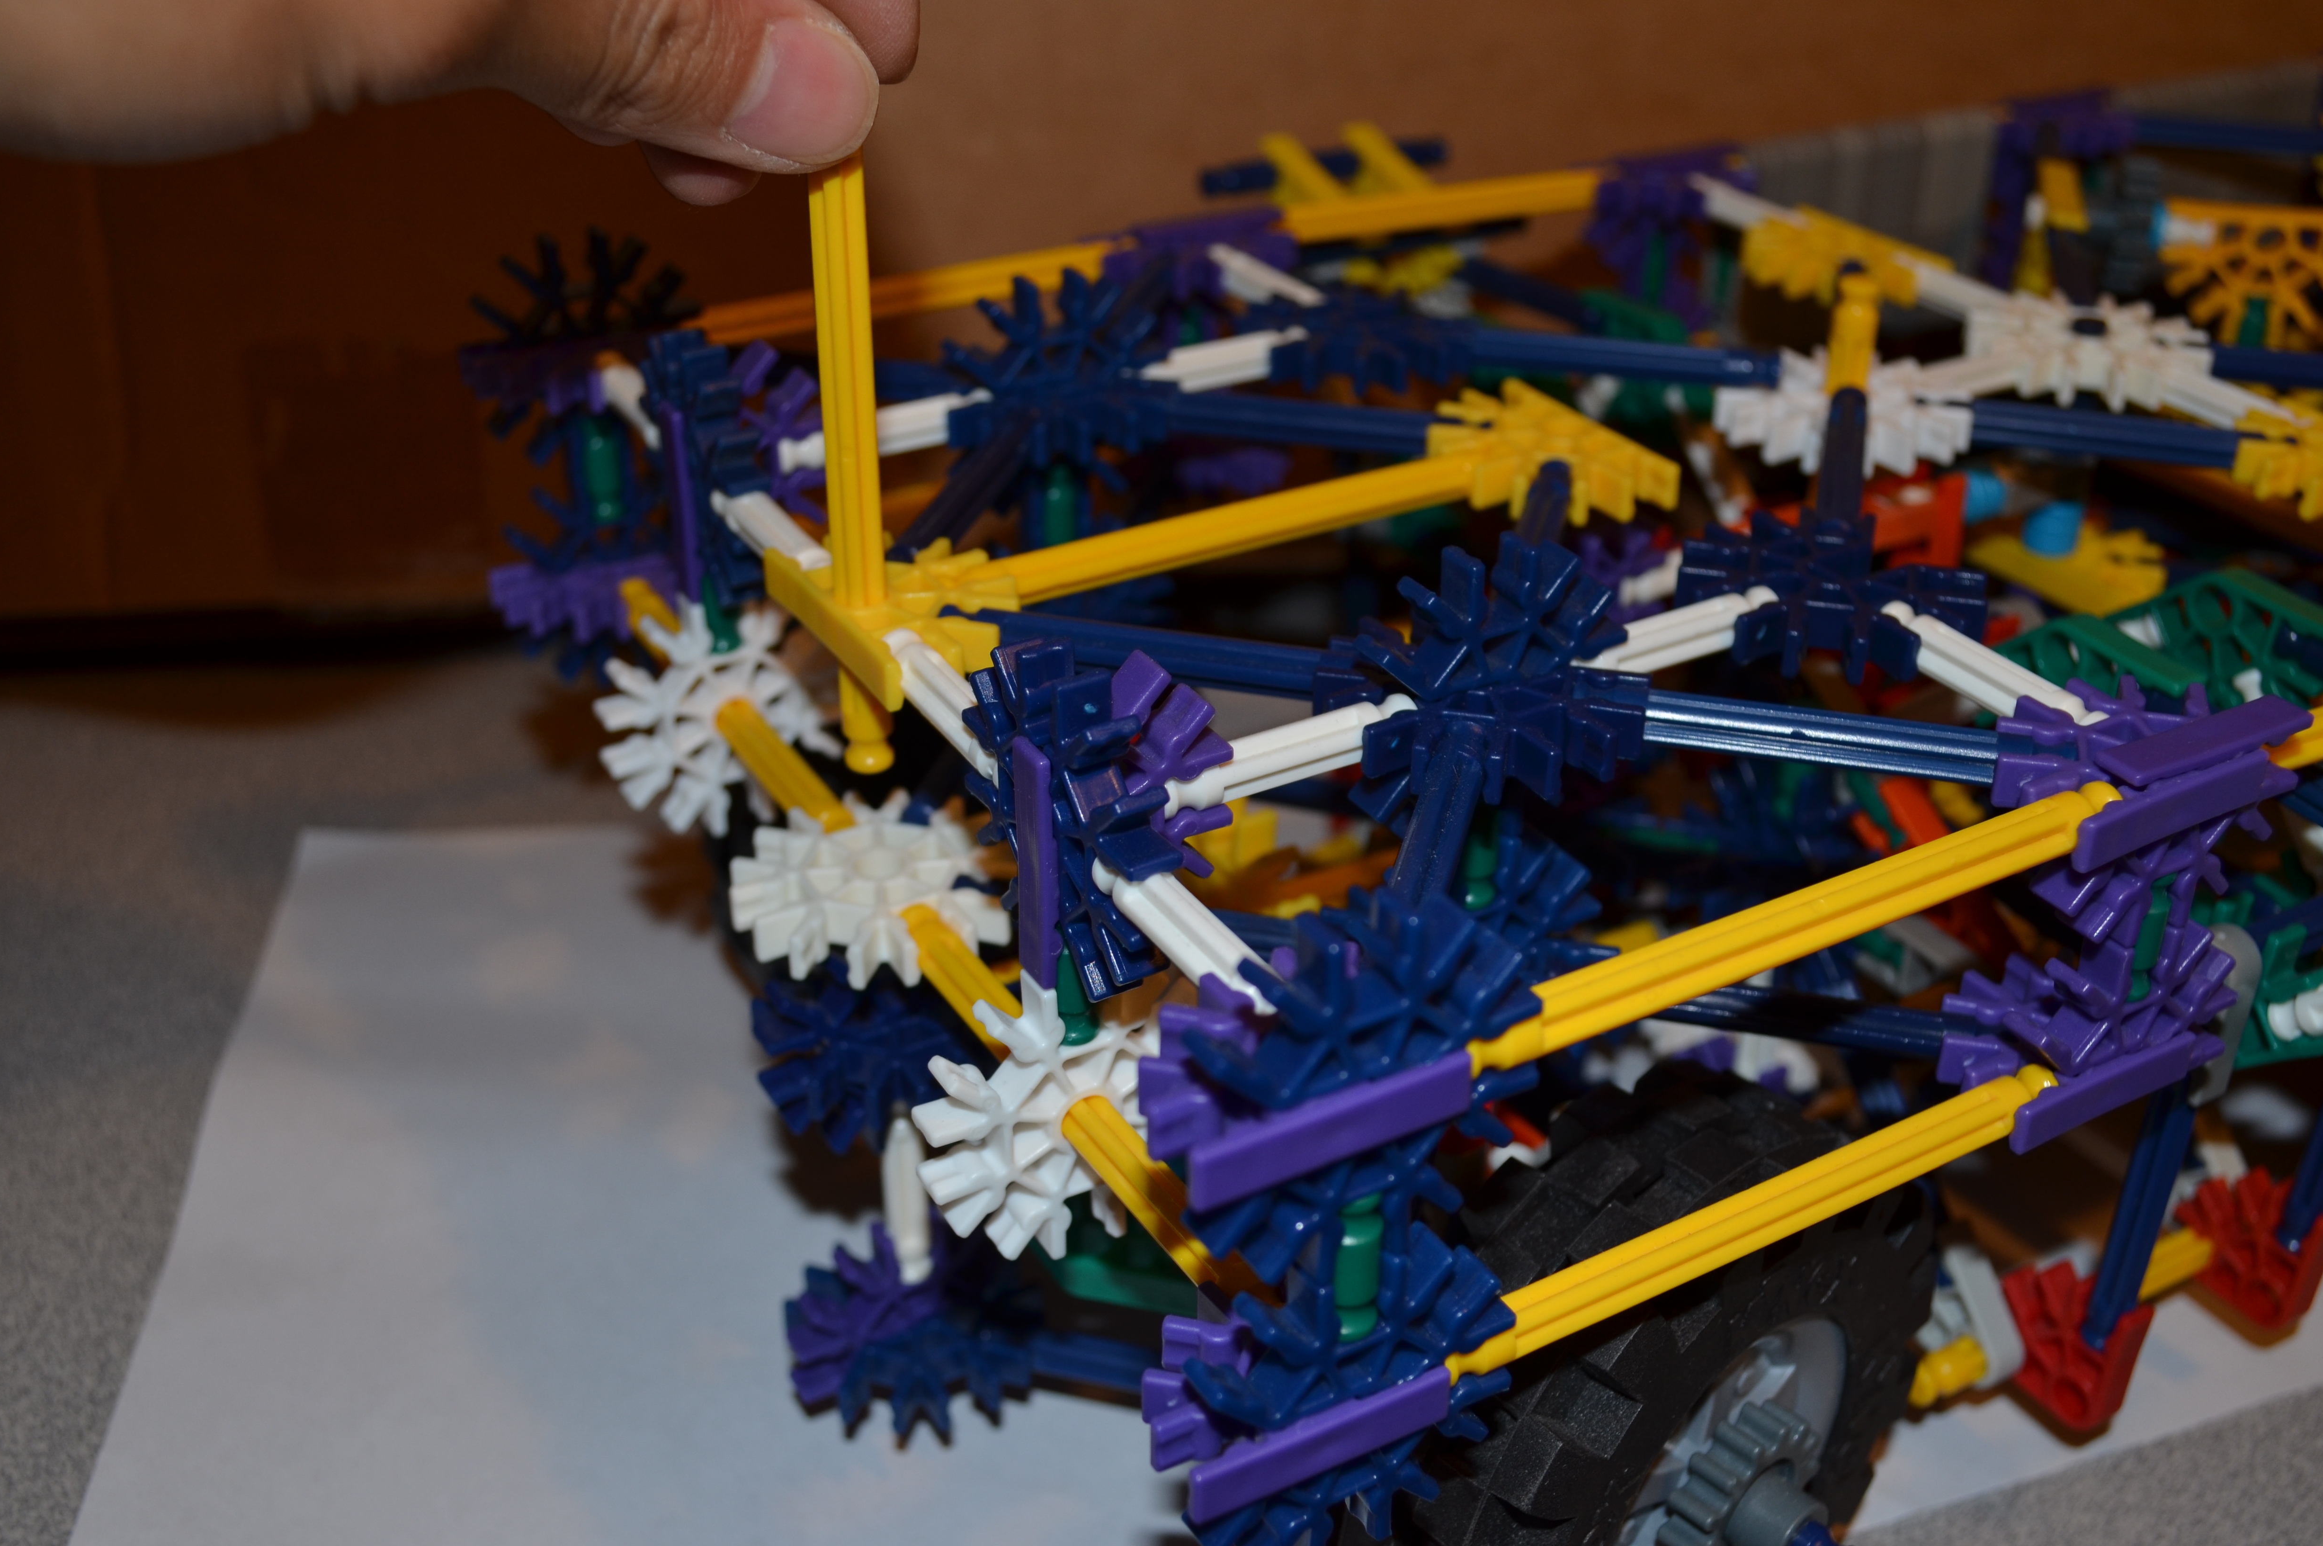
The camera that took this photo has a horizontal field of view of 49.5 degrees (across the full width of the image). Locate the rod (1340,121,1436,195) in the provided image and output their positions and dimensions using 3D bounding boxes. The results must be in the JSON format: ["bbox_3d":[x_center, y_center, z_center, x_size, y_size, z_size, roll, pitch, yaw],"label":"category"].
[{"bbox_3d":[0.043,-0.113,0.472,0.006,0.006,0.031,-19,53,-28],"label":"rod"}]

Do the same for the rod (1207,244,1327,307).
[{"bbox_3d":[0.017,-0.079,0.410,0.006,0.006,0.033,-18,35,-28],"label":"rod"}]

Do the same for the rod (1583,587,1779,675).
[{"bbox_3d":[0.060,-0.016,0.295,0.032,0.006,0.006,-16,33,-26],"label":"rod"}]

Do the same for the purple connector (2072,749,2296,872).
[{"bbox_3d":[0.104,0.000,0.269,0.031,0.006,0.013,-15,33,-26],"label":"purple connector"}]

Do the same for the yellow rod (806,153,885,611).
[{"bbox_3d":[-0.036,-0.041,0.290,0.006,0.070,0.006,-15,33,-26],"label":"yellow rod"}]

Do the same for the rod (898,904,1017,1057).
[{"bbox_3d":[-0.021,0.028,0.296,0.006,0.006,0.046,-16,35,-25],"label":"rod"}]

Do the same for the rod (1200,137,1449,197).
[{"bbox_3d":[0.030,-0.113,0.471,0.054,0.006,0.006,-15,33,-26],"label":"rod"}]

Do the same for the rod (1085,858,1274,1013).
[{"bbox_3d":[0.003,0.017,0.243,0.006,0.006,0.033,-16,34,-27],"label":"rod"}]

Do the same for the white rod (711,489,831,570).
[{"bbox_3d":[-0.050,-0.031,0.322,0.006,0.006,0.032,-19,33,-28],"label":"white rod"}]

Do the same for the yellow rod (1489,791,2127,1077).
[{"bbox_3d":[0.063,0.014,0.247,0.086,0.006,0.006,-17,34,-25],"label":"yellow rod"}]

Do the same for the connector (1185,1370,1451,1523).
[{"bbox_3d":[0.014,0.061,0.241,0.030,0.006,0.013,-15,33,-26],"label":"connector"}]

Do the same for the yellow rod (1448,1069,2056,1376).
[{"bbox_3d":[0.063,0.046,0.265,0.086,0.006,0.006,-17,34,-25],"label":"yellow rod"}]

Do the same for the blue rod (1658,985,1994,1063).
[{"bbox_3d":[0.072,0.028,0.296,0.052,0.006,0.006,7,30,13],"label":"blue rod"}]

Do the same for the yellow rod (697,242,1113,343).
[{"bbox_3d":[-0.043,-0.078,0.405,0.084,0.006,0.006,-16,34,-25],"label":"yellow rod"}]

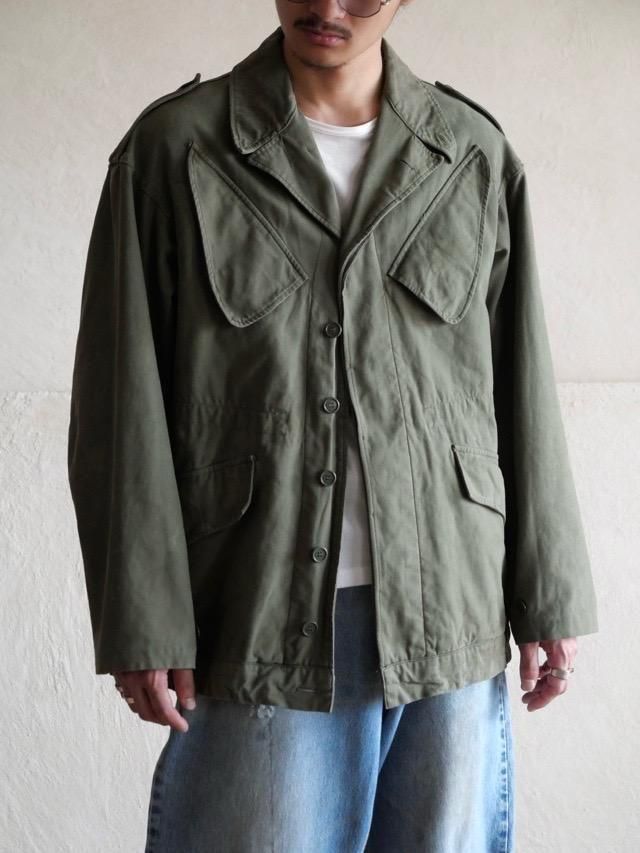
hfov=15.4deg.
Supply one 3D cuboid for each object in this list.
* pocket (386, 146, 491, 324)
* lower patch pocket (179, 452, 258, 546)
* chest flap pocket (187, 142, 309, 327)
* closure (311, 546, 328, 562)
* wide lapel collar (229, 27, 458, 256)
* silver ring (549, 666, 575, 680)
[{"bbox_3d":[0.145,-0.234,2.900,0.128,0.212,0.040,-1,-6,-26],"label":"pocket"},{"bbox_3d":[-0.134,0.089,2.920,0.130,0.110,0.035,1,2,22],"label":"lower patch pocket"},{"bbox_3d":[-0.089,-0.234,2.890,0.148,0.220,0.040,0,-6,9],"label":"chest flap pocket"},{"bbox_3d":[0.000,0.156,2.875,0.018,0.018,0.005,0,2,2],"label":"closure"},{"bbox_3d":[0.029,-0.355,2.950,0.275,0.268,0.170,0,-2,-6],"label":"wide lapel collar"},{"bbox_3d":[0.300,0.308,2.950,0.023,0.011,0.023,7,12,-11],"label":"silver ring"}]

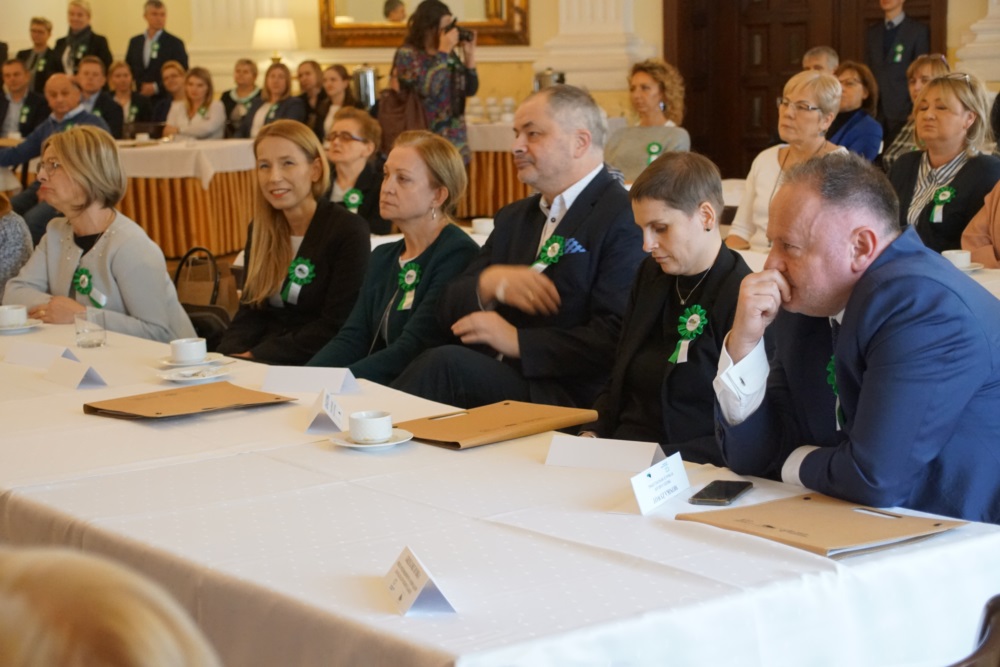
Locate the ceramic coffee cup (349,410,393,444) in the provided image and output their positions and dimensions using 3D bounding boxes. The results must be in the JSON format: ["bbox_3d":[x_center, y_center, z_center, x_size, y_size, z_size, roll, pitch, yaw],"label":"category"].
[{"bbox_3d":[-0.240,0.175,3.865,0.082,0.050,0.088,-1,9,0],"label":"ceramic coffee cup"}]

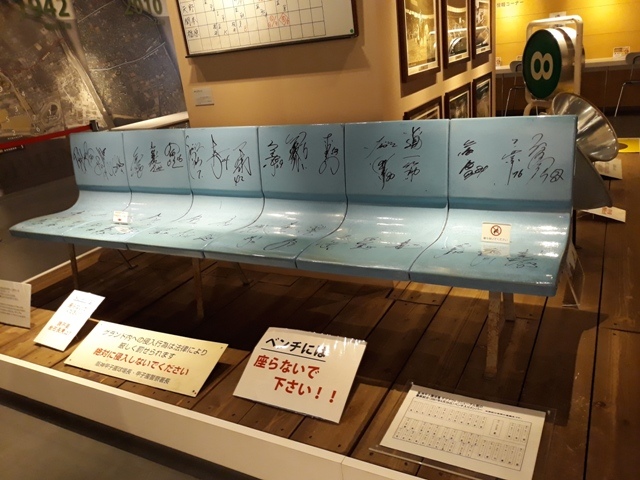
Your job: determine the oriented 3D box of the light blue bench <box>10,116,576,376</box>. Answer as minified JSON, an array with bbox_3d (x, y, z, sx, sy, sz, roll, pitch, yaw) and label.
[{"bbox_3d":[-0.407,-0.105,2.464,2.922,0.806,0.633,5,23,27],"label":"light blue bench"}]

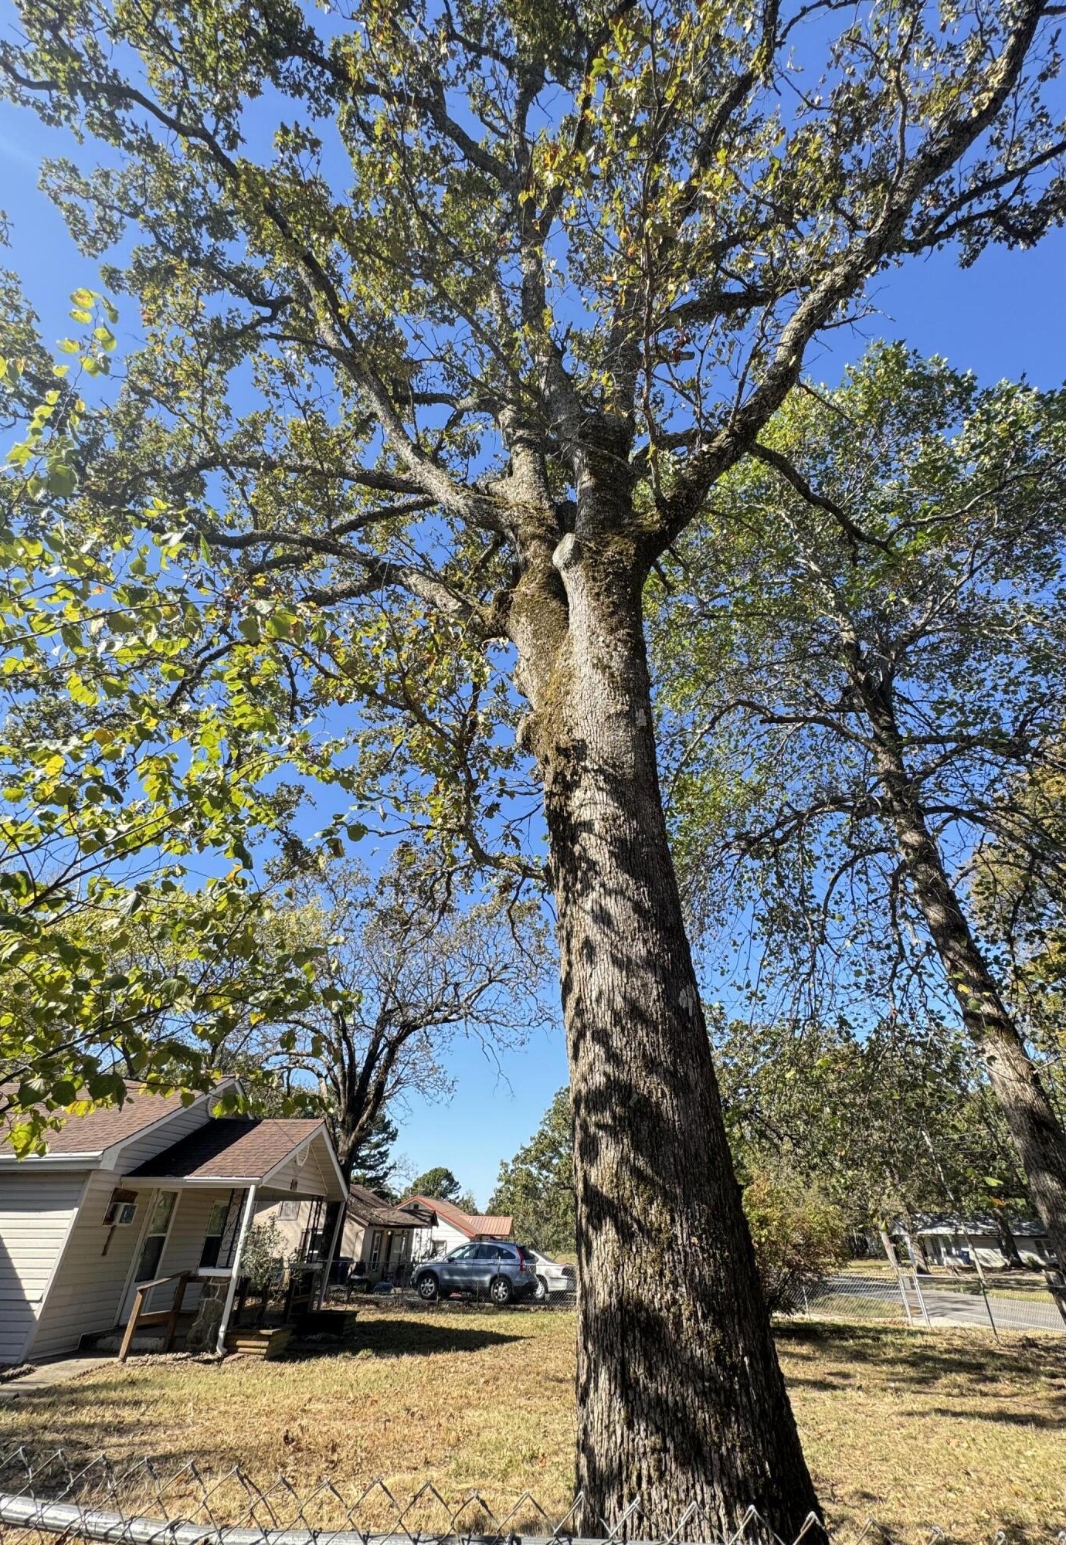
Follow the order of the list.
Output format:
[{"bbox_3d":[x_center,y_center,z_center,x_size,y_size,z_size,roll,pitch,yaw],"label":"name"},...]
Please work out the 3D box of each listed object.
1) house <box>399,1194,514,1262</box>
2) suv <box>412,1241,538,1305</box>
[{"bbox_3d":[-6.198,32.731,43.806,10.362,4.635,7.800,-5,-37,7],"label":"house"},{"bbox_3d":[-2.035,17.494,22.000,4.540,1.680,1.820,-10,-38,14],"label":"suv"}]

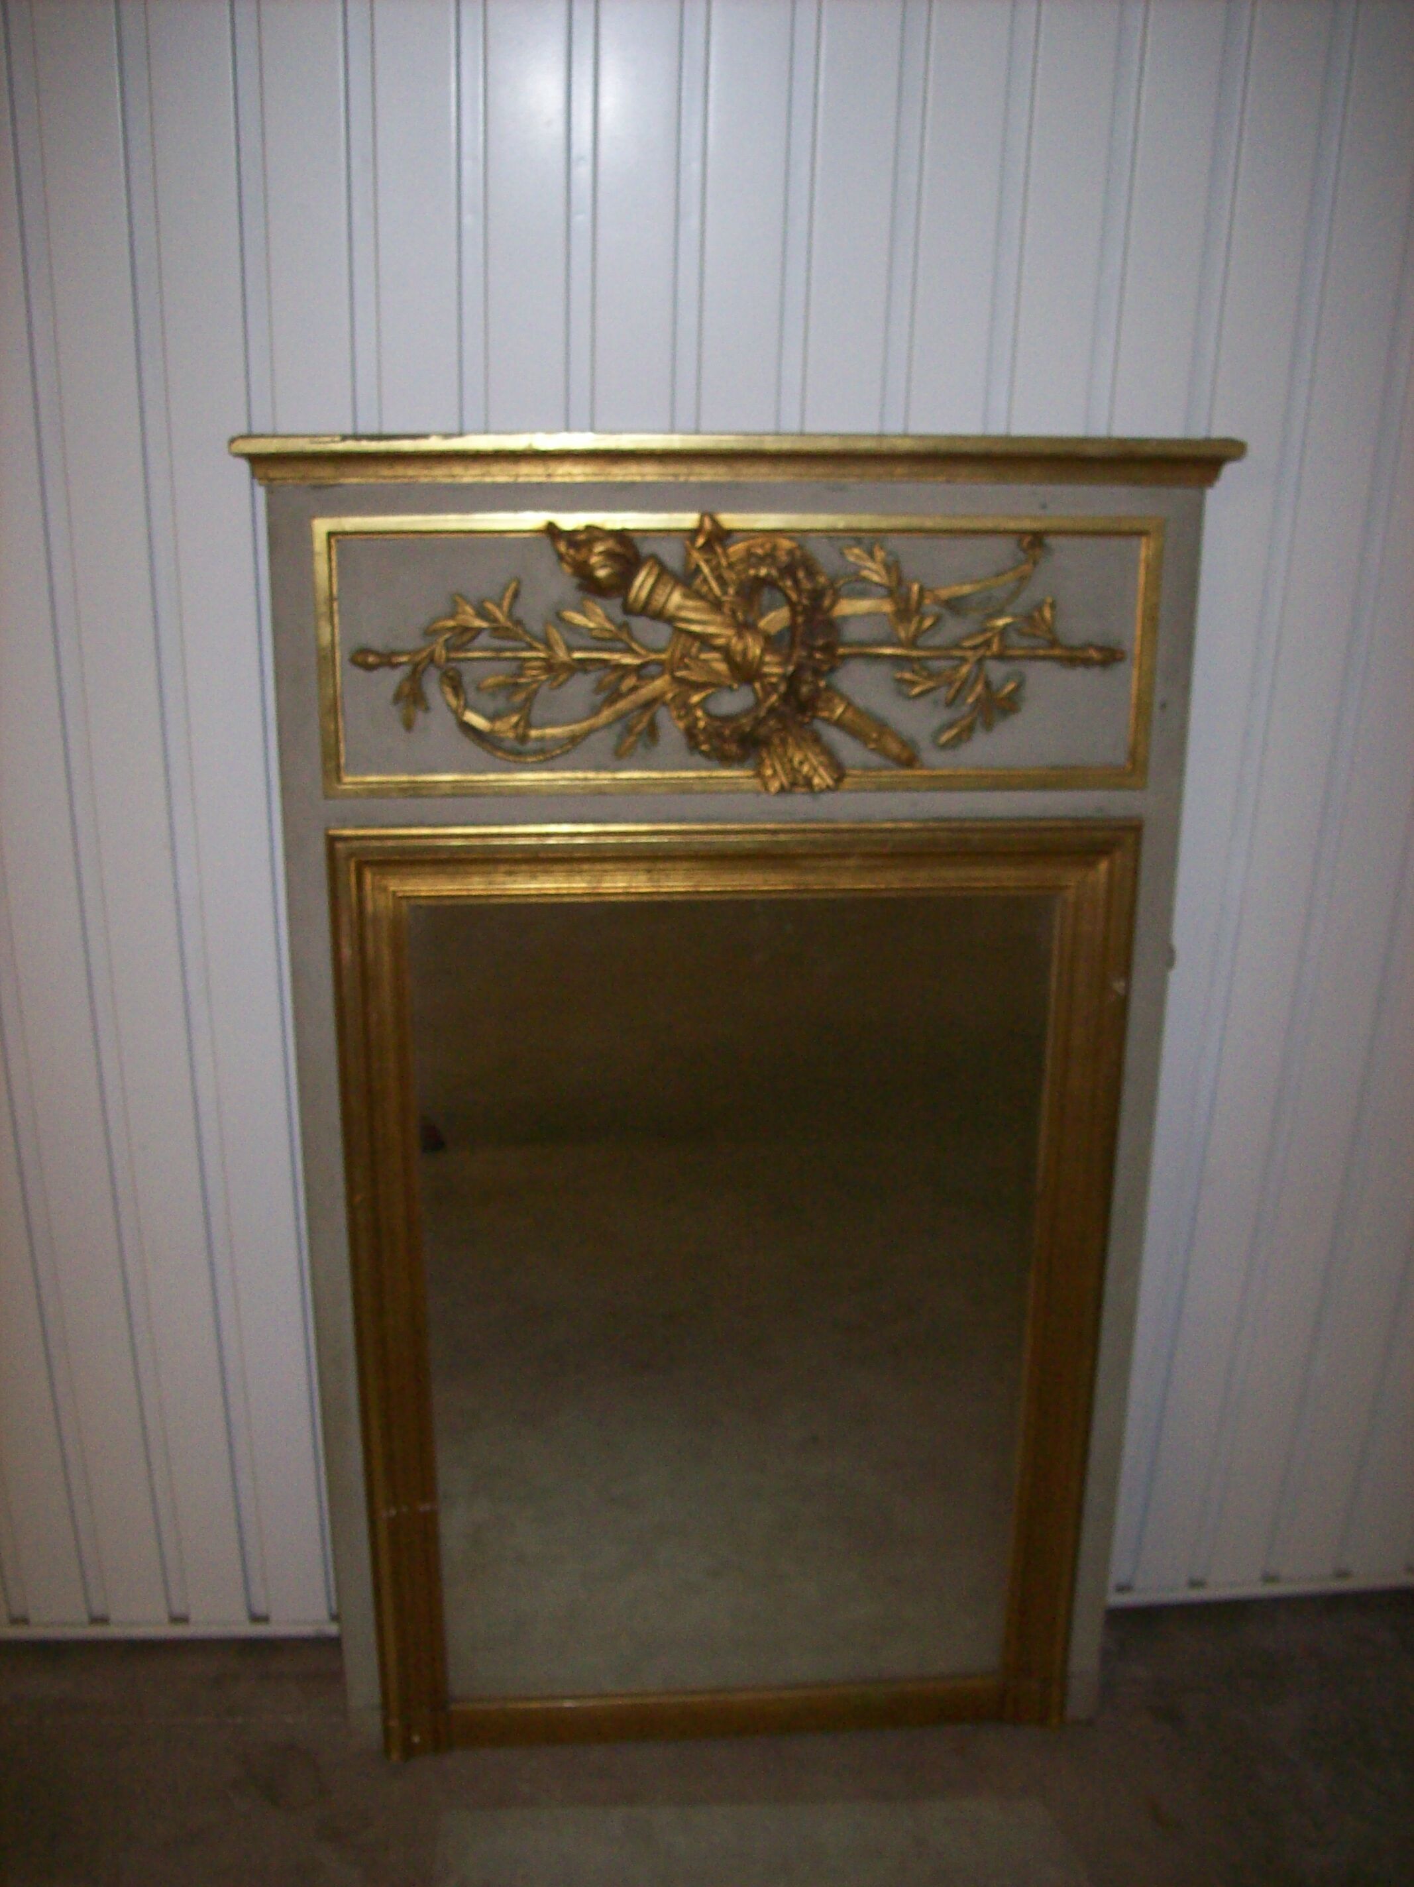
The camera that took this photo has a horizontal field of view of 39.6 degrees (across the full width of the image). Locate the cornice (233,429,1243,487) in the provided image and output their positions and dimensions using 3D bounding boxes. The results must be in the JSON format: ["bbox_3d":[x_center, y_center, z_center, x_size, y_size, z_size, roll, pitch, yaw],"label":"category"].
[{"bbox_3d":[0.032,-0.405,1.642,0.838,0.043,0.069,-1,18,-4],"label":"cornice"}]

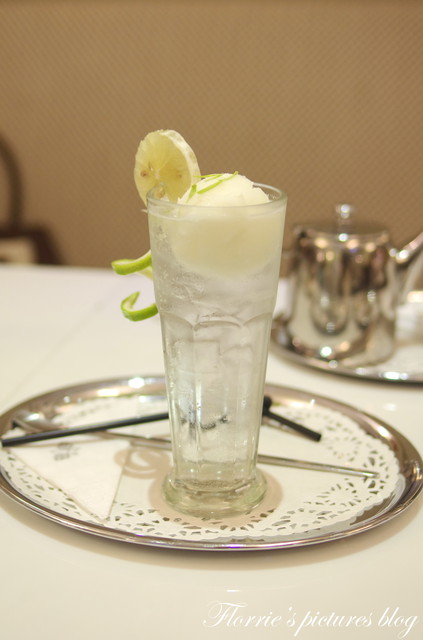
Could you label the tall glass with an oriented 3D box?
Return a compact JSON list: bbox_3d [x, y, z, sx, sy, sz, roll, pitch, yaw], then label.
[{"bbox_3d":[0.003,0.018,0.477,0.077,0.184,0.077,0,17,0],"label":"tall glass"}]

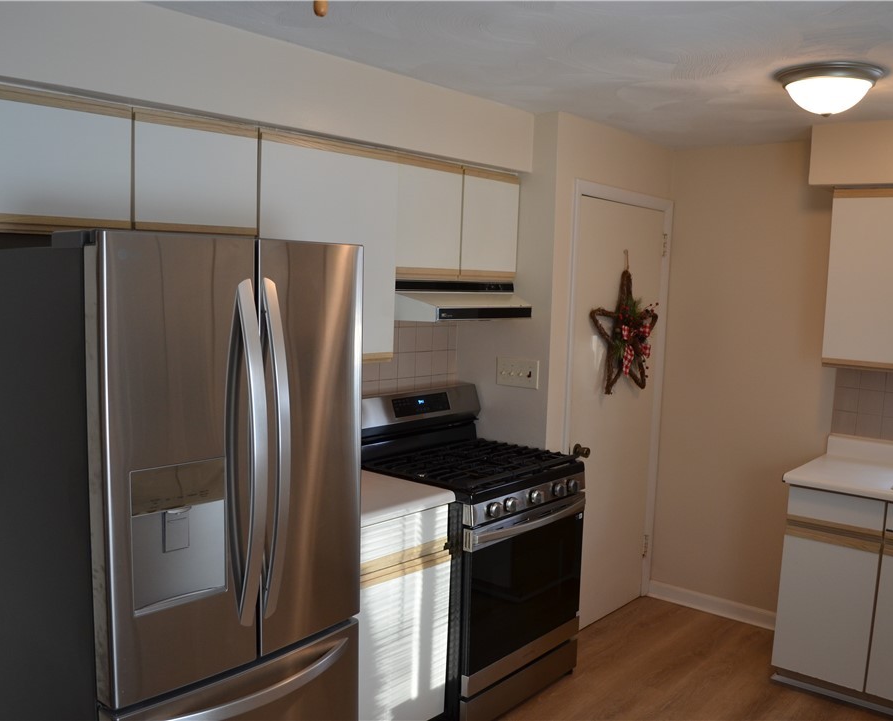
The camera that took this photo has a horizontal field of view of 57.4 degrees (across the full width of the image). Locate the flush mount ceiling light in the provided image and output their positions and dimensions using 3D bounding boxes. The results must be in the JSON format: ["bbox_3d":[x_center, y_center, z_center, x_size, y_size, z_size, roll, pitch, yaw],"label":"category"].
[{"bbox_3d":[1.187,-0.837,2.525,0.356,0.134,0.356,7,8,40],"label":"flush mount ceiling light"}]

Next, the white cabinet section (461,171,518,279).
[{"bbox_3d":[0.060,-0.575,3.509,0.334,0.451,0.395,6,8,40],"label":"white cabinet section"}]

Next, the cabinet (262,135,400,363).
[{"bbox_3d":[-0.501,-0.358,2.798,0.334,0.731,0.600,7,8,40],"label":"cabinet"}]

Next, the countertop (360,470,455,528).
[{"bbox_3d":[-0.405,0.471,2.812,0.615,0.042,0.611,7,8,40],"label":"countertop"}]

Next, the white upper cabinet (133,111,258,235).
[{"bbox_3d":[-0.815,-0.529,2.395,0.334,0.318,0.410,7,8,40],"label":"white upper cabinet"}]

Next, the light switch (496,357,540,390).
[{"bbox_3d":[0.302,0.055,3.520,0.223,0.121,0.012,7,8,40],"label":"light switch"}]

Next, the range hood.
[{"bbox_3d":[-0.026,-0.255,3.279,0.452,0.155,0.738,7,8,40],"label":"range hood"}]

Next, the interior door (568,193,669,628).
[{"bbox_3d":[0.798,0.270,3.922,0.040,2.030,0.798,7,8,40],"label":"interior door"}]

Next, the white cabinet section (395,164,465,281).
[{"bbox_3d":[-0.188,-0.552,3.219,0.334,0.451,0.369,6,8,40],"label":"white cabinet section"}]

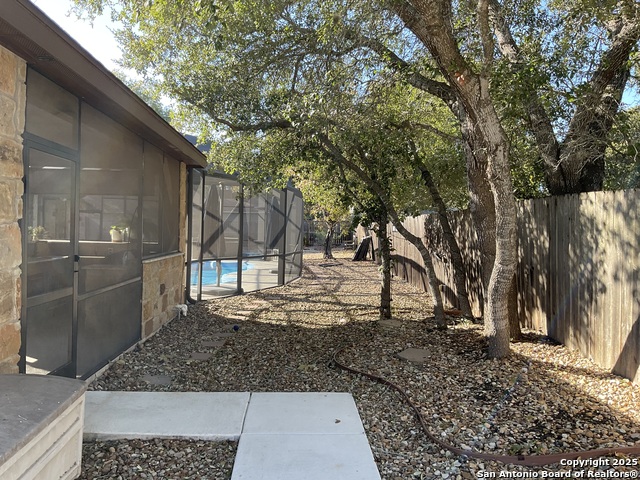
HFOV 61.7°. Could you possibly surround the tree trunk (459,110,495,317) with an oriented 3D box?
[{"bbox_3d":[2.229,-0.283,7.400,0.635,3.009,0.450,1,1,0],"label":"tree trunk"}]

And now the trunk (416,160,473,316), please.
[{"bbox_3d":[2.040,0.000,8.750,0.930,2.595,0.380,1,1,0],"label":"trunk"}]

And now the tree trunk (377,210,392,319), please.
[{"bbox_3d":[1.079,0.398,8.900,0.249,1.809,0.220,1,1,0],"label":"tree trunk"}]

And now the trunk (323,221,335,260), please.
[{"bbox_3d":[0.404,0.024,25.500,0.571,1.712,0.450,1,1,0],"label":"trunk"}]

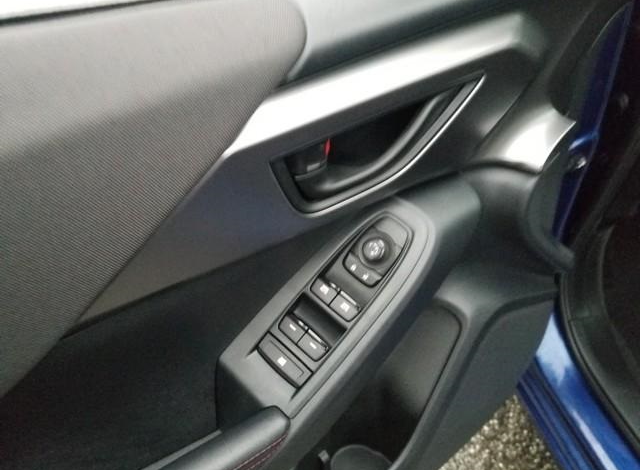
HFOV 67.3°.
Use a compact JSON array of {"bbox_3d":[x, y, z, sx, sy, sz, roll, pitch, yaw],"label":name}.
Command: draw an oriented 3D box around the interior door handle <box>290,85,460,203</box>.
[{"bbox_3d":[0.048,-0.080,0.430,0.165,0.052,0.038,-25,39,-24],"label":"interior door handle"}]

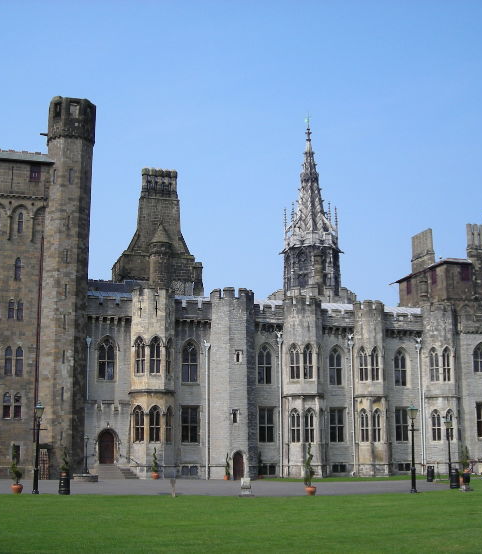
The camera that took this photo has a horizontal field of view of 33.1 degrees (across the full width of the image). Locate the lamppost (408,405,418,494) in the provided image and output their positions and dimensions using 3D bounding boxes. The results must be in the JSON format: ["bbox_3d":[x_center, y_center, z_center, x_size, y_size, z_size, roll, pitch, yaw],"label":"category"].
[{"bbox_3d":[7.637,7.605,35.876,0.470,3.876,0.470,0,-11,0],"label":"lamppost"}]

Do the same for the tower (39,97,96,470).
[{"bbox_3d":[-12.632,0.120,59.004,3.350,28.017,3.350,4,-11,-18],"label":"tower"}]

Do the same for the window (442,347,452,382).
[{"bbox_3d":[16.388,6.965,64.509,0.916,2.858,0.300,4,-11,-18],"label":"window"}]

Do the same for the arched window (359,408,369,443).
[{"bbox_3d":[8.924,10.693,58.432,0.733,2.387,0.300,-6,-13,27],"label":"arched window"}]

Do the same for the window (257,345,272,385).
[{"bbox_3d":[1.638,6.058,56.059,1.109,2.828,0.250,4,-12,-19],"label":"window"}]

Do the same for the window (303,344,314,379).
[{"bbox_3d":[5.045,6.374,60.758,0.934,2.616,0.300,4,-11,-18],"label":"window"}]

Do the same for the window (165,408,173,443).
[{"bbox_3d":[-5.112,10.406,57.005,0.300,2.696,0.966,-5,-12,26],"label":"window"}]

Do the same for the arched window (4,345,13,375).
[{"bbox_3d":[-14.216,5.125,49.536,0.470,1.797,0.250,4,-12,-19],"label":"arched window"}]

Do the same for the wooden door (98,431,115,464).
[{"bbox_3d":[-8.828,11.192,53.222,1.046,2.183,0.200,3,-12,-17],"label":"wooden door"}]

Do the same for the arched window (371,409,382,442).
[{"bbox_3d":[10.281,11.205,61.148,0.910,2.523,0.300,4,-11,-21],"label":"arched window"}]

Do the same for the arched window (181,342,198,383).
[{"bbox_3d":[-3.607,5.948,56.708,1.254,3.003,0.300,3,-12,-17],"label":"arched window"}]

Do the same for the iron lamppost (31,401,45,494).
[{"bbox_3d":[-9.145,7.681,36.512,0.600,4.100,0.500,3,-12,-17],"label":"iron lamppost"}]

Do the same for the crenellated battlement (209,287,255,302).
[{"bbox_3d":[-0.678,1.354,61.009,3.150,1.144,3.150,4,-11,-18],"label":"crenellated battlement"}]

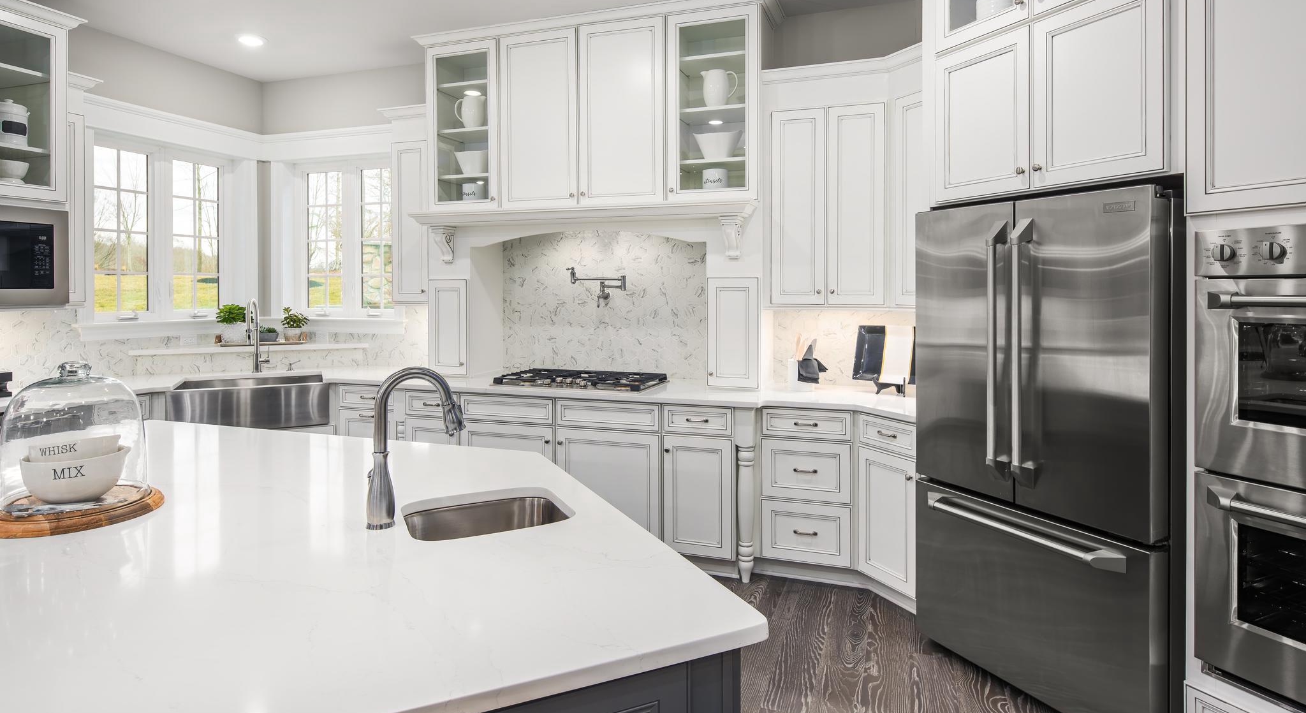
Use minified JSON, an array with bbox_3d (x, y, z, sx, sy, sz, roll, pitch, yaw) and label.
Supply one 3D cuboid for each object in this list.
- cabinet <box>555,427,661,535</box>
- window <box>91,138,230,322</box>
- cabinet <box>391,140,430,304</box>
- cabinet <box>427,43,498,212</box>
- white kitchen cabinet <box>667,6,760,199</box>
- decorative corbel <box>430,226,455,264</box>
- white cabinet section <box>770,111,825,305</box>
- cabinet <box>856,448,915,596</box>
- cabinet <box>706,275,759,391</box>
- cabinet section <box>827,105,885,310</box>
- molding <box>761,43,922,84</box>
[{"bbox_3d":[-0.169,0.693,3.933,0.594,0.620,0.500,1,3,18],"label":"cabinet"},{"bbox_3d":[-3.448,-0.834,4.848,0.100,1.160,0.990,1,3,18],"label":"window"},{"bbox_3d":[-1.556,-0.906,4.752,0.335,1.090,0.330,1,3,18],"label":"cabinet"},{"bbox_3d":[-1.154,-1.467,4.583,0.530,1.071,0.420,1,3,18],"label":"cabinet"},{"bbox_3d":[0.396,-1.420,4.071,0.530,1.071,0.420,1,3,18],"label":"white kitchen cabinet"},{"bbox_3d":[-1.318,-0.698,4.351,0.100,0.230,0.150,1,3,18],"label":"decorative corbel"},{"bbox_3d":[0.847,-0.824,3.935,0.286,1.062,0.330,1,3,18],"label":"white cabinet section"},{"bbox_3d":[1.304,0.751,3.321,0.500,0.620,0.365,-1,3,-25],"label":"cabinet"},{"bbox_3d":[0.490,-0.143,3.983,0.287,0.612,0.330,1,3,18],"label":"cabinet"},{"bbox_3d":[1.137,-0.816,3.838,0.286,1.064,0.330,1,3,18],"label":"cabinet section"},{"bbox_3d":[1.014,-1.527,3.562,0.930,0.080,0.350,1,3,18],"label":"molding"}]

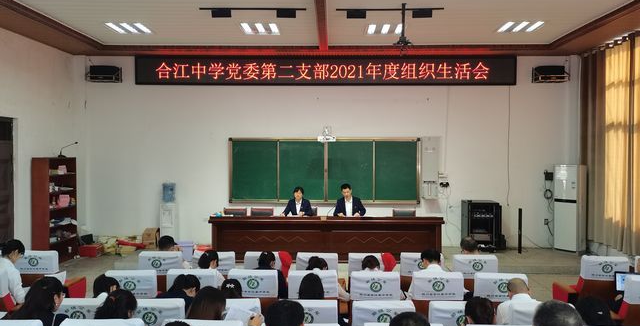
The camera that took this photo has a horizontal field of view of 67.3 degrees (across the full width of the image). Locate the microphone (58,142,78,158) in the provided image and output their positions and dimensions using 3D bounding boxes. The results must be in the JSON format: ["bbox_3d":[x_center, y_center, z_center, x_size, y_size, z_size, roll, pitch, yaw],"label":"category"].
[{"bbox_3d":[-4.447,-0.239,8.500,0.360,0.280,0.130,0,1,1],"label":"microphone"}]

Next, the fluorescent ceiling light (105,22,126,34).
[{"bbox_3d":[-3.347,-2.212,7.899,0.110,0.050,0.600,0,1,1],"label":"fluorescent ceiling light"}]

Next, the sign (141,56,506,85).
[{"bbox_3d":[0.109,-1.896,9.876,7.780,0.590,0.120,0,1,2],"label":"sign"}]

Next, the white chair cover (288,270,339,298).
[{"bbox_3d":[-0.060,1.153,4.574,0.465,0.240,0.130,0,1,2],"label":"white chair cover"}]

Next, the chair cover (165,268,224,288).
[{"bbox_3d":[-1.212,1.149,4.607,0.465,0.240,0.130,0,1,2],"label":"chair cover"}]

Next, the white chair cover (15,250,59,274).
[{"bbox_3d":[-2.962,1.039,4.996,0.440,0.240,0.120,0,1,1],"label":"white chair cover"}]

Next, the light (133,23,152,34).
[{"bbox_3d":[-2.915,-2.230,7.944,0.120,0.060,0.570,0,1,2],"label":"light"}]

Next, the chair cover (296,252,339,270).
[{"bbox_3d":[-0.024,1.124,5.298,0.470,0.240,0.140,0,1,2],"label":"chair cover"}]

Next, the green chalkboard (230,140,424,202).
[{"bbox_3d":[0.115,0.168,9.984,3.980,1.350,0.100,0,1,2],"label":"green chalkboard"}]

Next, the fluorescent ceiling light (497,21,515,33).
[{"bbox_3d":[3.020,-2.204,7.788,0.120,0.060,0.570,0,1,2],"label":"fluorescent ceiling light"}]

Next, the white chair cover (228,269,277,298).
[{"bbox_3d":[-0.625,1.149,4.590,0.465,0.240,0.130,0,1,2],"label":"white chair cover"}]

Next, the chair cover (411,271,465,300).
[{"bbox_3d":[1.020,1.063,4.154,0.440,0.245,0.120,0,1,1],"label":"chair cover"}]

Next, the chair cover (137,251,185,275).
[{"bbox_3d":[-1.741,1.122,5.345,0.470,0.240,0.140,0,1,2],"label":"chair cover"}]

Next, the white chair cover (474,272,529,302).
[{"bbox_3d":[1.647,1.153,4.413,0.470,0.240,0.140,0,1,2],"label":"white chair cover"}]

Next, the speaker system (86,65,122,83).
[{"bbox_3d":[-4.281,-1.758,9.550,0.660,0.310,0.320,0,1,1],"label":"speaker system"}]

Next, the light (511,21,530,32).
[{"bbox_3d":[3.256,-2.203,7.778,0.120,0.060,0.570,0,1,2],"label":"light"}]

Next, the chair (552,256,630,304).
[{"bbox_3d":[3.000,1.484,5.361,0.600,0.970,0.620,0,1,2],"label":"chair"}]

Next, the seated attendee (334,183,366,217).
[{"bbox_3d":[0.561,1.041,8.850,0.580,1.300,0.700,0,1,1],"label":"seated attendee"}]

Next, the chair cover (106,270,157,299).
[{"bbox_3d":[-1.796,1.152,4.623,0.465,0.240,0.130,0,1,2],"label":"chair cover"}]

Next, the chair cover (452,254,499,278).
[{"bbox_3d":[1.583,1.051,4.880,0.440,0.240,0.120,0,1,1],"label":"chair cover"}]

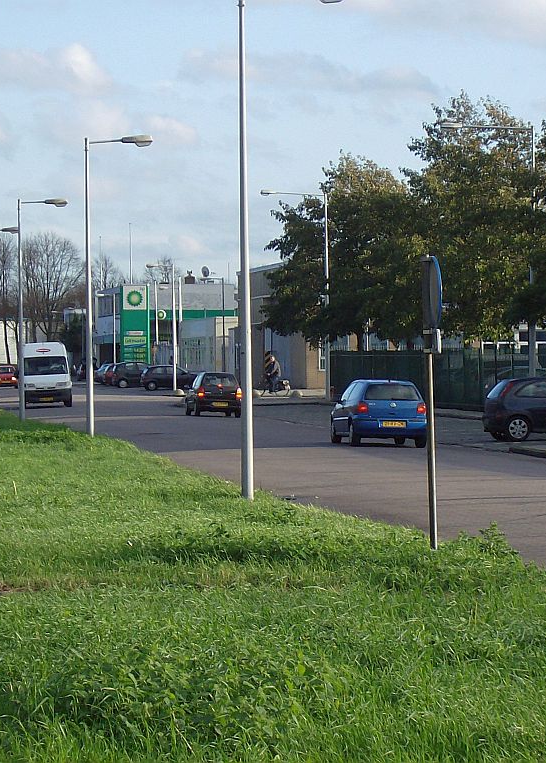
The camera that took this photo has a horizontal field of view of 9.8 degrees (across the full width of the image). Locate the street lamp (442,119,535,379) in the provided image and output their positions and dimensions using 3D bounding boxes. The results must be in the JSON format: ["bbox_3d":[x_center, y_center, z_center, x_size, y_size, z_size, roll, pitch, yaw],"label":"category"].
[{"bbox_3d":[6.153,-3.230,90.782,2.750,8.400,0.300,-1,1,-8],"label":"street lamp"}]

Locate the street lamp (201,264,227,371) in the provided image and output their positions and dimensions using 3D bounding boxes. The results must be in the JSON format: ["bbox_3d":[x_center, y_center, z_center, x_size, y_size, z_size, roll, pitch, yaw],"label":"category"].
[{"bbox_3d":[-3.722,-3.335,199.877,1.500,6.700,0.280,-1,1,-8],"label":"street lamp"}]

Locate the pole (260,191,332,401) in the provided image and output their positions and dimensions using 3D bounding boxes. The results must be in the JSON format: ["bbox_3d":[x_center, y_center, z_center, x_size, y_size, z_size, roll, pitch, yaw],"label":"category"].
[{"bbox_3d":[0.920,-3.469,127.782,2.750,8.400,0.300,-1,1,-8],"label":"pole"}]

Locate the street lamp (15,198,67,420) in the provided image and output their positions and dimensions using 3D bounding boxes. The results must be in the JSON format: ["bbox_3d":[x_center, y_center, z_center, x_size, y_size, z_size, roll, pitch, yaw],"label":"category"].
[{"bbox_3d":[-7.432,-2.314,102.966,1.600,7.150,0.350,-1,1,-7],"label":"street lamp"}]

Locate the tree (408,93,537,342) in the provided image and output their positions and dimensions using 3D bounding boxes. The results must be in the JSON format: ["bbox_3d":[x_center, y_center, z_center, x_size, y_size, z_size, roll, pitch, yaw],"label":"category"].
[{"bbox_3d":[6.885,-4.521,110.000,5.000,10.900,5.000,-1,0,0],"label":"tree"}]

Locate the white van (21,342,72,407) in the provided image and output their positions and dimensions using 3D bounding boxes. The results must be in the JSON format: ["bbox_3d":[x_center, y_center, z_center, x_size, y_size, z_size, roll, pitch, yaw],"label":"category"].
[{"bbox_3d":[-8.995,-0.259,125.527,2.030,2.500,5.100,-1,1,-5],"label":"white van"}]

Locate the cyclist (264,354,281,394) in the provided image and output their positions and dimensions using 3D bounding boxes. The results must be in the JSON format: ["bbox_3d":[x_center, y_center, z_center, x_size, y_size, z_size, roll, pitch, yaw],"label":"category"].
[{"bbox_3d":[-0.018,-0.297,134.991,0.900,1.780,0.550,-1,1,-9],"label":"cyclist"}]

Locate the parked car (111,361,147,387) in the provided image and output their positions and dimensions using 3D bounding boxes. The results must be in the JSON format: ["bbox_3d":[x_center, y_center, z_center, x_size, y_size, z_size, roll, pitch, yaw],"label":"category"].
[{"bbox_3d":[-7.600,-0.395,188.993,3.950,1.490,1.680,-1,1,-10],"label":"parked car"}]

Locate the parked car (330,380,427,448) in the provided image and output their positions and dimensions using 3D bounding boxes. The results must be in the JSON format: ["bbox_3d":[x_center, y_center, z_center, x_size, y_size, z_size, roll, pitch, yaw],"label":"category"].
[{"bbox_3d":[2.325,0.695,70.193,1.640,1.420,3.740,-1,1,-8],"label":"parked car"}]

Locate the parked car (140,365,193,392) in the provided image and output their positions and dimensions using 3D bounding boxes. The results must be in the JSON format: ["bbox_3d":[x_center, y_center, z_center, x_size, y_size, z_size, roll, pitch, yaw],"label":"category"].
[{"bbox_3d":[-5.473,-0.173,178.000,3.900,1.420,1.660,-1,0,-13],"label":"parked car"}]

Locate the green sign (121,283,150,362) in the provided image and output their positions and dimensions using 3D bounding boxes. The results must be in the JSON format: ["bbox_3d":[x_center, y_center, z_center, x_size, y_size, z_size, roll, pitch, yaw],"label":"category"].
[{"bbox_3d":[-8.769,-2.931,202.969,1.850,6.500,0.400,-1,1,-5],"label":"green sign"}]

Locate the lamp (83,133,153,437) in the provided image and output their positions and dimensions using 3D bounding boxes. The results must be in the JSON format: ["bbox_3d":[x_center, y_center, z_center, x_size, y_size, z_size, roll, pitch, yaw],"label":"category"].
[{"bbox_3d":[-3.575,-2.229,74.000,1.600,7.050,0.300,-1,0,-8],"label":"lamp"}]

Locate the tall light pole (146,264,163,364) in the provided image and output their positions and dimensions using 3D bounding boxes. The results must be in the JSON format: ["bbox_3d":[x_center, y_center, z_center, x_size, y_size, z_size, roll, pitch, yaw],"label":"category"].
[{"bbox_3d":[-7.899,-3.472,203.933,1.250,6.700,0.280,-1,1,-8],"label":"tall light pole"}]

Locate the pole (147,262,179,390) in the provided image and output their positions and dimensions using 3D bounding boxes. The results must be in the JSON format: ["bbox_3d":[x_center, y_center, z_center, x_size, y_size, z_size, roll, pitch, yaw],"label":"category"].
[{"bbox_3d":[-5.788,-2.841,165.877,1.500,6.700,0.280,-1,1,-8],"label":"pole"}]

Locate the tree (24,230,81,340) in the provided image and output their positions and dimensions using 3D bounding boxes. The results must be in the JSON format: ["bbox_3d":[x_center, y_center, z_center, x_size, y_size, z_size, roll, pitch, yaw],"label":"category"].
[{"bbox_3d":[-24.904,-9.374,360.000,7.000,15.300,7.000,-1,0,0],"label":"tree"}]

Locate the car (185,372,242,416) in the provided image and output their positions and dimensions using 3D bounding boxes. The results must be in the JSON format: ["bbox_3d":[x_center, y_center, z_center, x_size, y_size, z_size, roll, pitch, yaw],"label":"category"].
[{"bbox_3d":[-1.964,0.430,103.800,1.630,1.420,3.750,-1,0,-7],"label":"car"}]

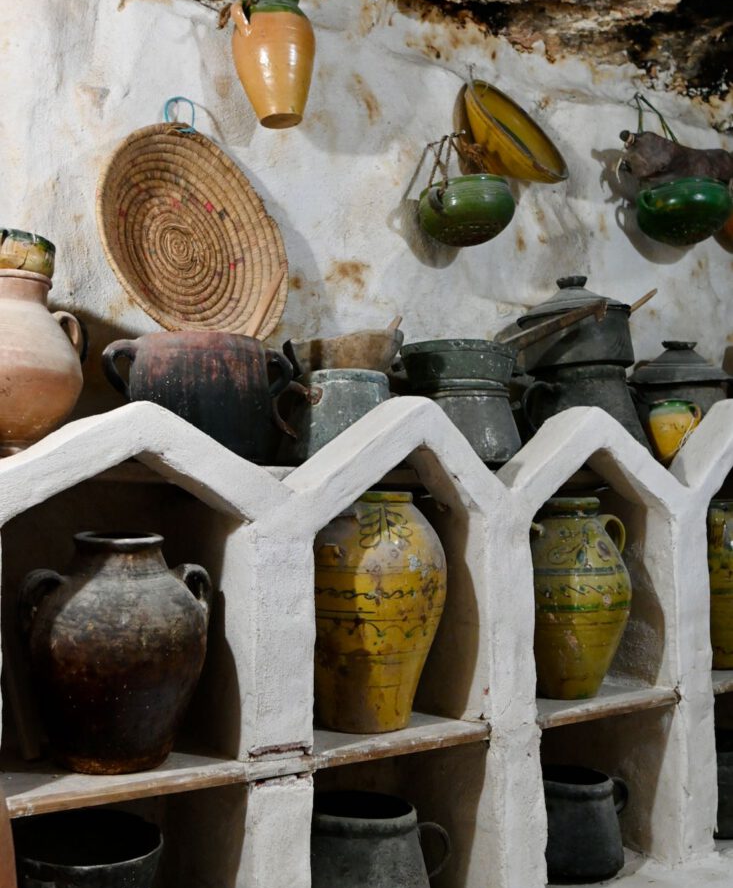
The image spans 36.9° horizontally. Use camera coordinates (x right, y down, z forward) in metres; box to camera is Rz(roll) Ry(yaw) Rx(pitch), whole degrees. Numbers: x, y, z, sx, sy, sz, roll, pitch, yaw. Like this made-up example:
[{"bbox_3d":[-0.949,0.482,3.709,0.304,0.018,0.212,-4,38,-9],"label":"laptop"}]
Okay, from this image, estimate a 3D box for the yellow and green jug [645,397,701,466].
[{"bbox_3d":[0.712,-0.016,2.564,0.120,0.150,0.108,1,-3,-12],"label":"yellow and green jug"}]

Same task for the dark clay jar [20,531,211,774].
[{"bbox_3d":[-0.413,0.339,1.836,0.335,0.378,0.300,1,-3,-35],"label":"dark clay jar"}]

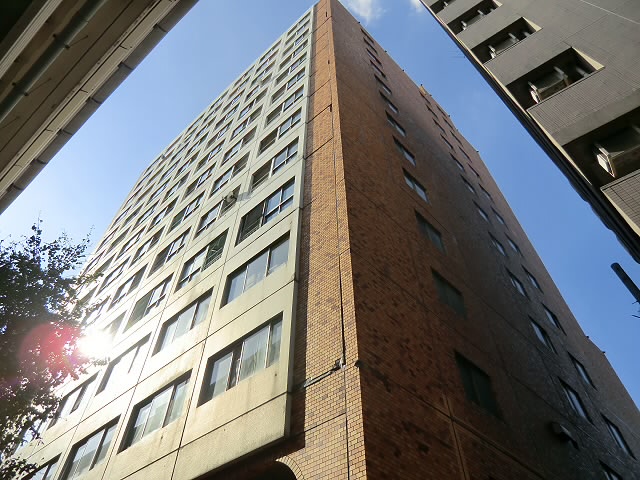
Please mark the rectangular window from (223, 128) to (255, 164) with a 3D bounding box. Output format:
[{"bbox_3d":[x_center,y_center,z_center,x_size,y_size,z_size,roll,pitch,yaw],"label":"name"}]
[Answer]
[{"bbox_3d":[-3.952,-4.558,21.909,2.380,1.440,0.200,-35,-60,24],"label":"rectangular window"}]

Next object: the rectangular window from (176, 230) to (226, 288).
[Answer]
[{"bbox_3d":[-4.173,0.769,15.845,2.580,1.490,0.160,-35,-60,24],"label":"rectangular window"}]

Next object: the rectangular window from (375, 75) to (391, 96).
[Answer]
[{"bbox_3d":[3.630,-8.782,25.645,1.430,1.150,0.180,37,-60,-25],"label":"rectangular window"}]

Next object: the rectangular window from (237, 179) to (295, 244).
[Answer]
[{"bbox_3d":[-1.629,-0.878,13.936,2.312,1.421,0.150,-35,-60,24],"label":"rectangular window"}]

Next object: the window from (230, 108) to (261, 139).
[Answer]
[{"bbox_3d":[-3.939,-6.263,24.066,2.380,1.400,0.200,-35,-60,24],"label":"window"}]

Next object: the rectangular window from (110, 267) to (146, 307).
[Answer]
[{"bbox_3d":[-8.546,2.175,19.873,2.312,1.421,0.150,-35,-60,24],"label":"rectangular window"}]

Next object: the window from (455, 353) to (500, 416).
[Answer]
[{"bbox_3d":[3.562,3.368,10.006,1.300,1.191,0.150,37,-61,-25],"label":"window"}]

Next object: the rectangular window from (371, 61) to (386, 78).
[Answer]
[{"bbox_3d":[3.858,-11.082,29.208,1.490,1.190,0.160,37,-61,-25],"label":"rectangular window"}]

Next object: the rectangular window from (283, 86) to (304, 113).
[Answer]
[{"bbox_3d":[-1.243,-6.804,21.530,1.400,1.250,0.160,-35,-60,24],"label":"rectangular window"}]

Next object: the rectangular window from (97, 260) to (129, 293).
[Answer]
[{"bbox_3d":[-10.840,1.983,23.421,2.360,1.450,0.200,-35,-60,24],"label":"rectangular window"}]

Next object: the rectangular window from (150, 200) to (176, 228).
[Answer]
[{"bbox_3d":[-8.888,-1.381,25.409,2.559,1.431,0.200,-35,-59,24],"label":"rectangular window"}]

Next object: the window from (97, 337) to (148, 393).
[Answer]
[{"bbox_3d":[-6.483,4.220,14.848,2.559,1.328,0.200,-35,-59,24],"label":"window"}]

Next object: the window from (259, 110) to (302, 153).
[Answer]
[{"bbox_3d":[-1.618,-4.384,18.349,2.400,1.470,0.200,-35,-60,24],"label":"window"}]

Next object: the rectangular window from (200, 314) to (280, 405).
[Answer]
[{"bbox_3d":[-1.647,2.592,9.469,2.312,1.232,0.150,-35,-60,24],"label":"rectangular window"}]

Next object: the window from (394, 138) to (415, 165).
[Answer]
[{"bbox_3d":[3.787,-3.798,19.802,1.510,1.342,0.160,37,-60,-26],"label":"window"}]

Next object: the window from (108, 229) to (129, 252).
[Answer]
[{"bbox_3d":[-13.136,0.107,29.112,2.312,1.421,0.150,-35,-60,24],"label":"window"}]

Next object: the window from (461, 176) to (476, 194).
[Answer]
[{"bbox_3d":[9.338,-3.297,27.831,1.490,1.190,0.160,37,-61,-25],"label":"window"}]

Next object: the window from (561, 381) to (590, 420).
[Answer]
[{"bbox_3d":[8.758,5.534,15.455,1.380,1.150,0.180,37,-60,-25],"label":"window"}]

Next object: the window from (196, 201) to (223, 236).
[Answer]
[{"bbox_3d":[-4.586,-0.809,18.512,1.340,1.430,0.160,-35,-60,24],"label":"window"}]

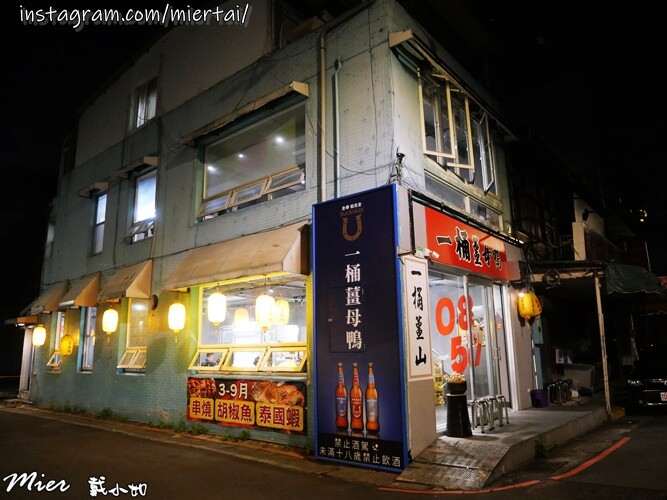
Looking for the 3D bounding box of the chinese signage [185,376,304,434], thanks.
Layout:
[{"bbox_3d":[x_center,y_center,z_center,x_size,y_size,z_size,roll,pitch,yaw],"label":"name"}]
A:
[{"bbox_3d":[-1.694,2.773,8.316,3.271,0.836,0.045,-11,-15,38],"label":"chinese signage"}]

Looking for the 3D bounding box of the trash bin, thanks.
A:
[{"bbox_3d":[4.363,3.147,9.845,0.380,0.365,0.380,-11,-15,38],"label":"trash bin"}]

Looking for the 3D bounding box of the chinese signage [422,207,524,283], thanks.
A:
[{"bbox_3d":[2.613,0.049,8.397,0.100,0.820,3.990,-11,-15,38],"label":"chinese signage"}]

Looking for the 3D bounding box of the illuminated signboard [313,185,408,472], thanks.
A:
[{"bbox_3d":[0.326,1.052,6.677,1.465,3.811,0.110,-10,-15,35],"label":"illuminated signboard"}]

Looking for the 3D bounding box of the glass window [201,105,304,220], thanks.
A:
[{"bbox_3d":[-1.647,-1.642,9.085,3.157,1.722,0.209,-11,-15,38],"label":"glass window"}]

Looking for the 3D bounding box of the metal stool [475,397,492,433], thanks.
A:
[{"bbox_3d":[2.216,2.483,6.939,0.291,0.446,0.291,-11,-15,38],"label":"metal stool"}]

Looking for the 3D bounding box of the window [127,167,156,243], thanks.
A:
[{"bbox_3d":[-4.694,-1.129,11.540,1.270,1.826,0.226,-11,-15,38],"label":"window"}]

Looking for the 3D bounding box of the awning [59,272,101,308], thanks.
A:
[{"bbox_3d":[-6.843,1.095,12.439,1.028,0.935,0.566,-11,-15,38],"label":"awning"}]

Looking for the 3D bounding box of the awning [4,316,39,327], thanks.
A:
[{"bbox_3d":[-10.078,2.302,14.916,1.166,0.226,0.588,-11,-15,38],"label":"awning"}]

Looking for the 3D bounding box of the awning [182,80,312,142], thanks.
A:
[{"bbox_3d":[-1.901,-2.673,9.286,3.407,0.282,0.452,-11,-15,38],"label":"awning"}]

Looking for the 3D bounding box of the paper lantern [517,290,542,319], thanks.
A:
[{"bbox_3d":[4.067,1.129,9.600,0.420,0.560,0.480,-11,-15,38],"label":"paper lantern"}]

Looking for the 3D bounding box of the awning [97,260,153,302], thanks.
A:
[{"bbox_3d":[-4.948,0.745,10.922,1.392,0.930,0.550,-11,-15,38],"label":"awning"}]

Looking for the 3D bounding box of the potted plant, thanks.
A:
[{"bbox_3d":[1.858,2.033,7.037,0.330,0.310,0.330,-11,-15,38],"label":"potted plant"}]

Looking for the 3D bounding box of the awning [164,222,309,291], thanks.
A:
[{"bbox_3d":[-1.932,0.147,8.646,3.469,1.023,0.627,-11,-15,38],"label":"awning"}]

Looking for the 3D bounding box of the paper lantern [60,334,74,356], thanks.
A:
[{"bbox_3d":[-6.912,2.489,12.025,0.346,0.572,0.346,-11,-15,38],"label":"paper lantern"}]

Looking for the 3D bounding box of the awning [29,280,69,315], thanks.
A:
[{"bbox_3d":[-8.488,1.416,13.755,1.221,0.973,0.577,-11,-15,38],"label":"awning"}]

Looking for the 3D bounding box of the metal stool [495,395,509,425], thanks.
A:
[{"bbox_3d":[2.816,2.706,7.833,0.280,0.450,0.280,-11,-15,38],"label":"metal stool"}]

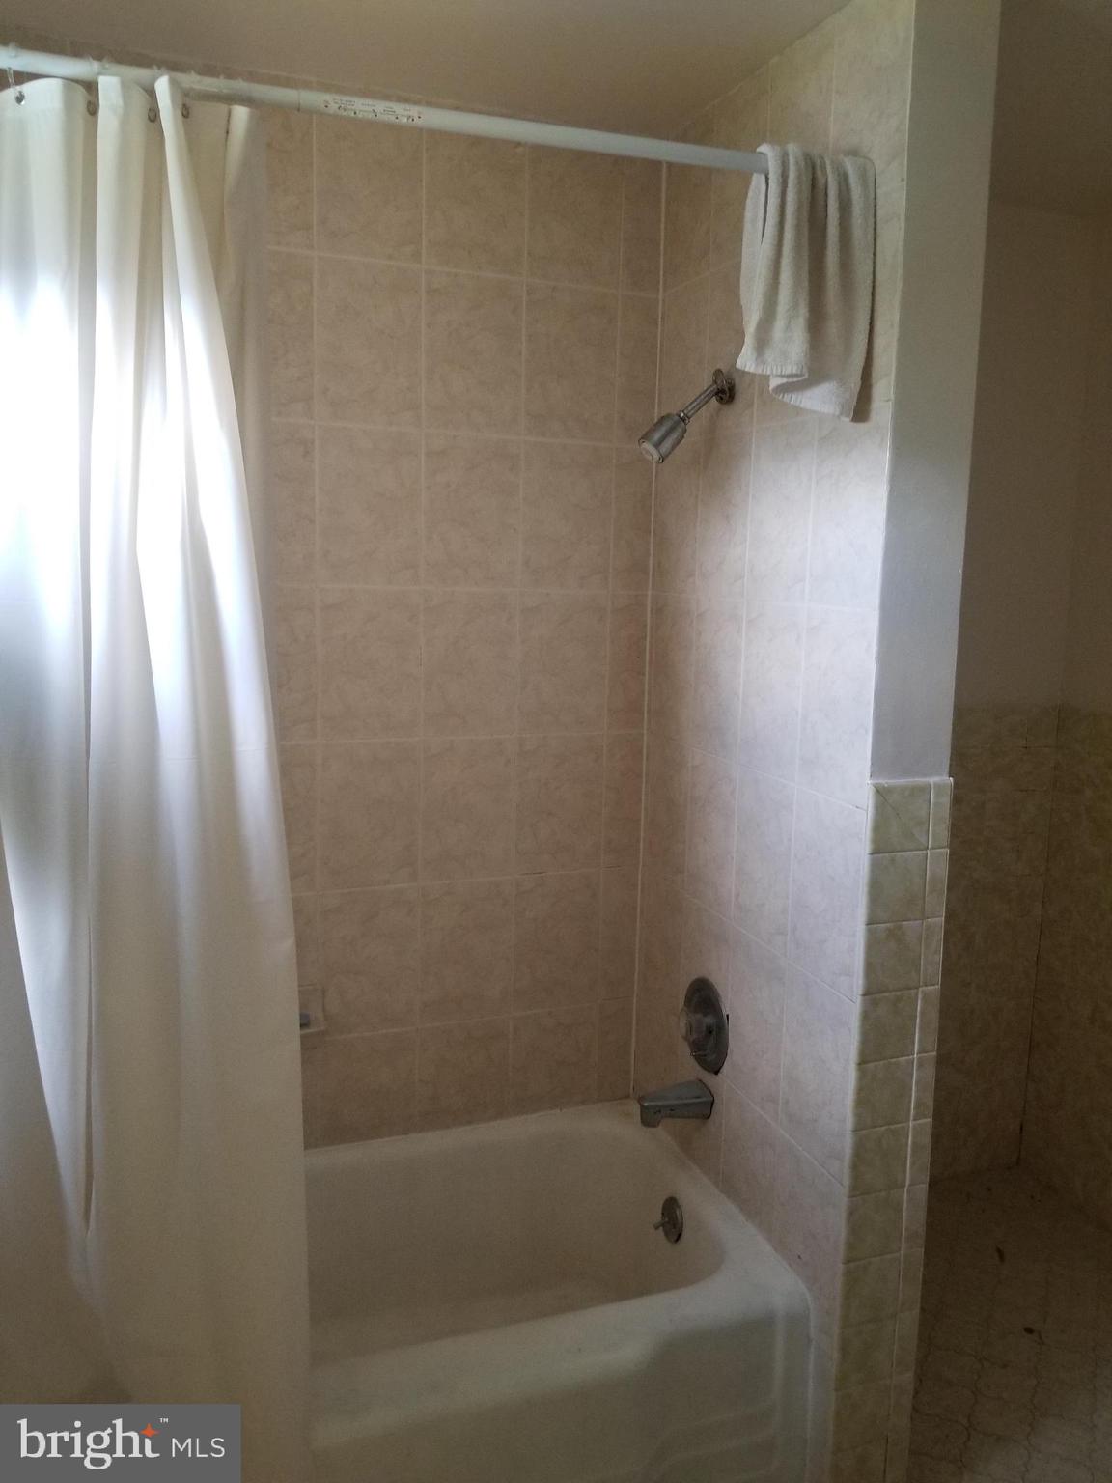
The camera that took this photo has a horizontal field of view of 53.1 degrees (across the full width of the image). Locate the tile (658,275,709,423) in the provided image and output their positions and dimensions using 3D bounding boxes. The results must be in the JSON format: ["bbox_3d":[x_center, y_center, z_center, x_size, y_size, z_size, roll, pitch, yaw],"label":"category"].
[{"bbox_3d":[0.254,-0.752,2.228,0.010,0.300,0.208,-1,8,-20],"label":"tile"}]

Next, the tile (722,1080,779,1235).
[{"bbox_3d":[0.358,0.771,2.046,0.010,0.235,0.200,-1,8,-20],"label":"tile"}]

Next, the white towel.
[{"bbox_3d":[0.360,-0.662,1.625,0.175,0.350,0.085,-2,9,-23],"label":"white towel"}]

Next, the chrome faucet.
[{"bbox_3d":[0.232,0.708,2.175,0.138,0.070,0.062,-1,8,-20],"label":"chrome faucet"}]

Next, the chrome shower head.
[{"bbox_3d":[0.236,-0.598,2.038,0.160,0.155,0.062,-1,8,-20],"label":"chrome shower head"}]

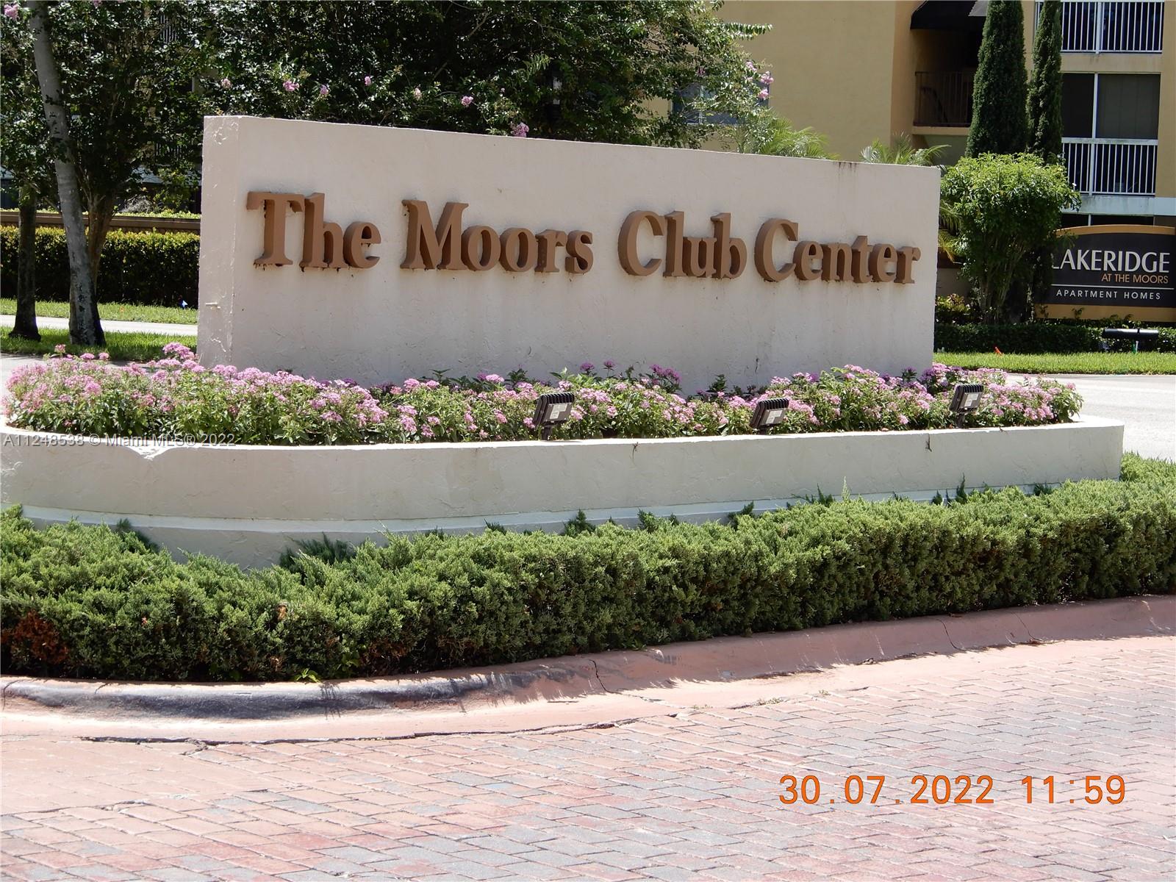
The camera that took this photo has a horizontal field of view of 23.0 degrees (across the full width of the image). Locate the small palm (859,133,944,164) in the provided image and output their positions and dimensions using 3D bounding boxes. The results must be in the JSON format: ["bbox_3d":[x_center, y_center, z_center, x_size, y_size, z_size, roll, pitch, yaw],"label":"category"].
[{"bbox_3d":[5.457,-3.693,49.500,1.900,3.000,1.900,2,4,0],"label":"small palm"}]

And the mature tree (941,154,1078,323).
[{"bbox_3d":[7.059,-3.279,48.500,2.350,3.100,2.200,2,4,0],"label":"mature tree"}]

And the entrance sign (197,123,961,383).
[{"bbox_3d":[0.128,-0.814,14.505,0.300,1.337,4.988,6,5,44],"label":"entrance sign"}]

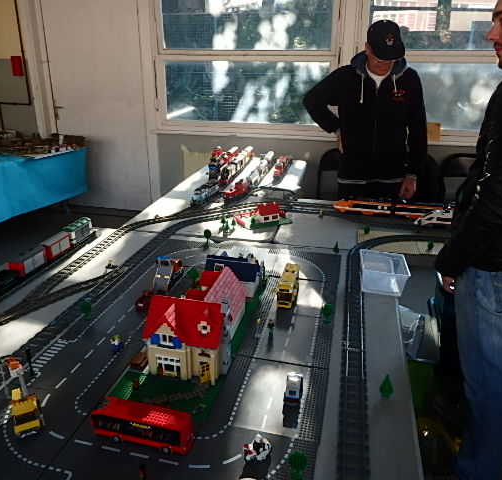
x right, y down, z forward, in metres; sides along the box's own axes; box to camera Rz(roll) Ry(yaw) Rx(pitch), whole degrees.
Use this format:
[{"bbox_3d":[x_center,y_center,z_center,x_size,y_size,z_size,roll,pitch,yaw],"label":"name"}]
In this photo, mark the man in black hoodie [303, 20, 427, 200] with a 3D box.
[{"bbox_3d":[0.663,-0.406,2.760,0.700,1.730,0.380,5,22,12],"label":"man in black hoodie"}]

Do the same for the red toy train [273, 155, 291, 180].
[{"bbox_3d":[0.223,-0.538,3.280,0.060,0.095,0.350,5,22,10],"label":"red toy train"}]

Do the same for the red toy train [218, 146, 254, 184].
[{"bbox_3d":[-0.091,-0.576,3.342,0.068,0.107,0.900,5,22,10],"label":"red toy train"}]

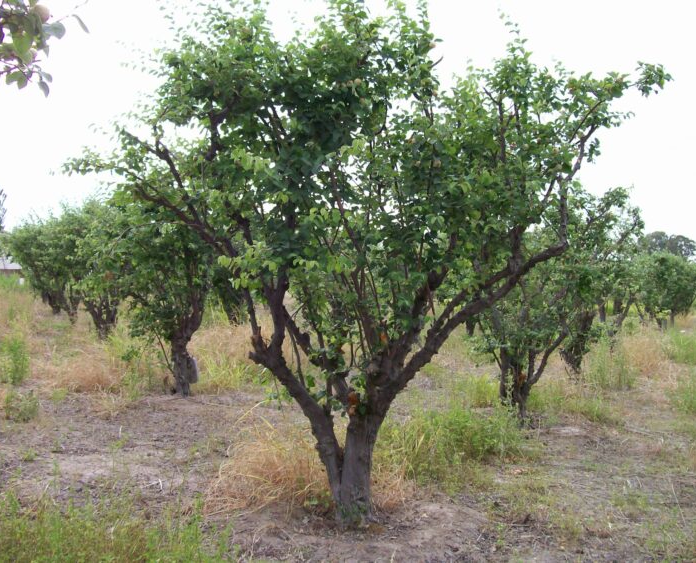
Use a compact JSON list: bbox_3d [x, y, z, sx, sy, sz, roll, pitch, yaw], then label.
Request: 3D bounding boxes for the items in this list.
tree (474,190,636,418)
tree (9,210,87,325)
[{"bbox_3d":[2.287,0.232,8.600,1.850,2.500,1.750,0,1,0],"label":"tree"},{"bbox_3d":[-8.811,-0.526,22.800,2.300,3.350,2.200,0,1,0],"label":"tree"}]

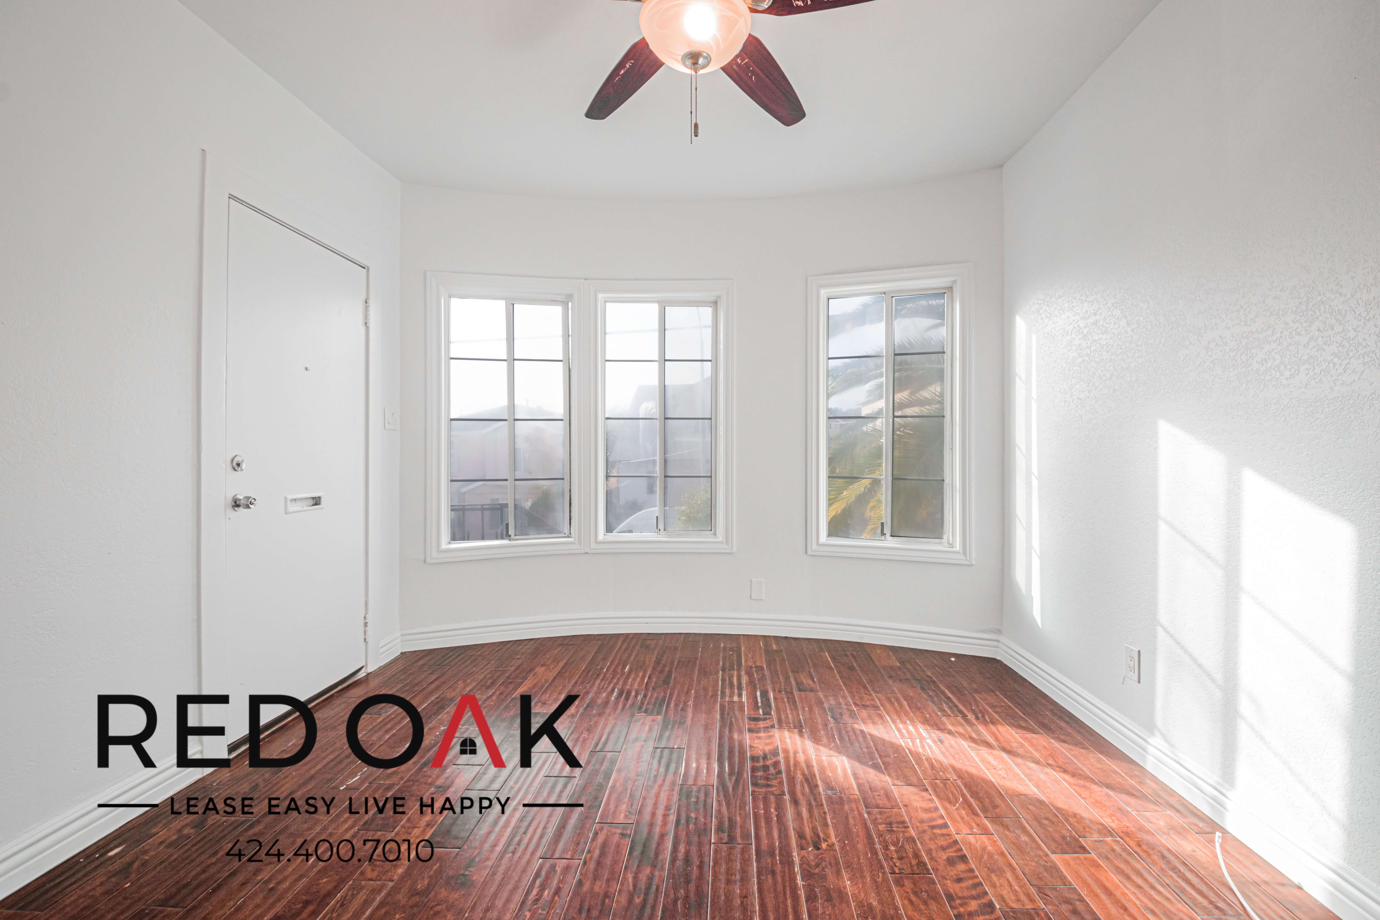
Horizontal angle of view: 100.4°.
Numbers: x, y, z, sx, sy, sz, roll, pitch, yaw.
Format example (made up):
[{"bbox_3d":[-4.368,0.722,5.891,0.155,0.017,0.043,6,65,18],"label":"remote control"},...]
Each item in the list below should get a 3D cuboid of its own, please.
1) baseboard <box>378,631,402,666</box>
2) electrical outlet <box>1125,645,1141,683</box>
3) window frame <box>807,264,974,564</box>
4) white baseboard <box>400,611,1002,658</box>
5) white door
[{"bbox_3d":[-1.630,1.015,3.123,0.016,0.132,0.197,0,1,4],"label":"baseboard"},{"bbox_3d":[1.626,0.748,2.110,0.010,0.118,0.072,0,1,4],"label":"electrical outlet"},{"bbox_3d":[1.149,-0.255,3.357,0.905,1.665,0.100,0,1,19],"label":"window frame"},{"bbox_3d":[0.044,1.014,3.367,3.305,0.132,0.425,0,1,2],"label":"white baseboard"},{"bbox_3d":[-1.706,0.041,2.530,0.045,2.035,0.800,0,0,4],"label":"white door"}]

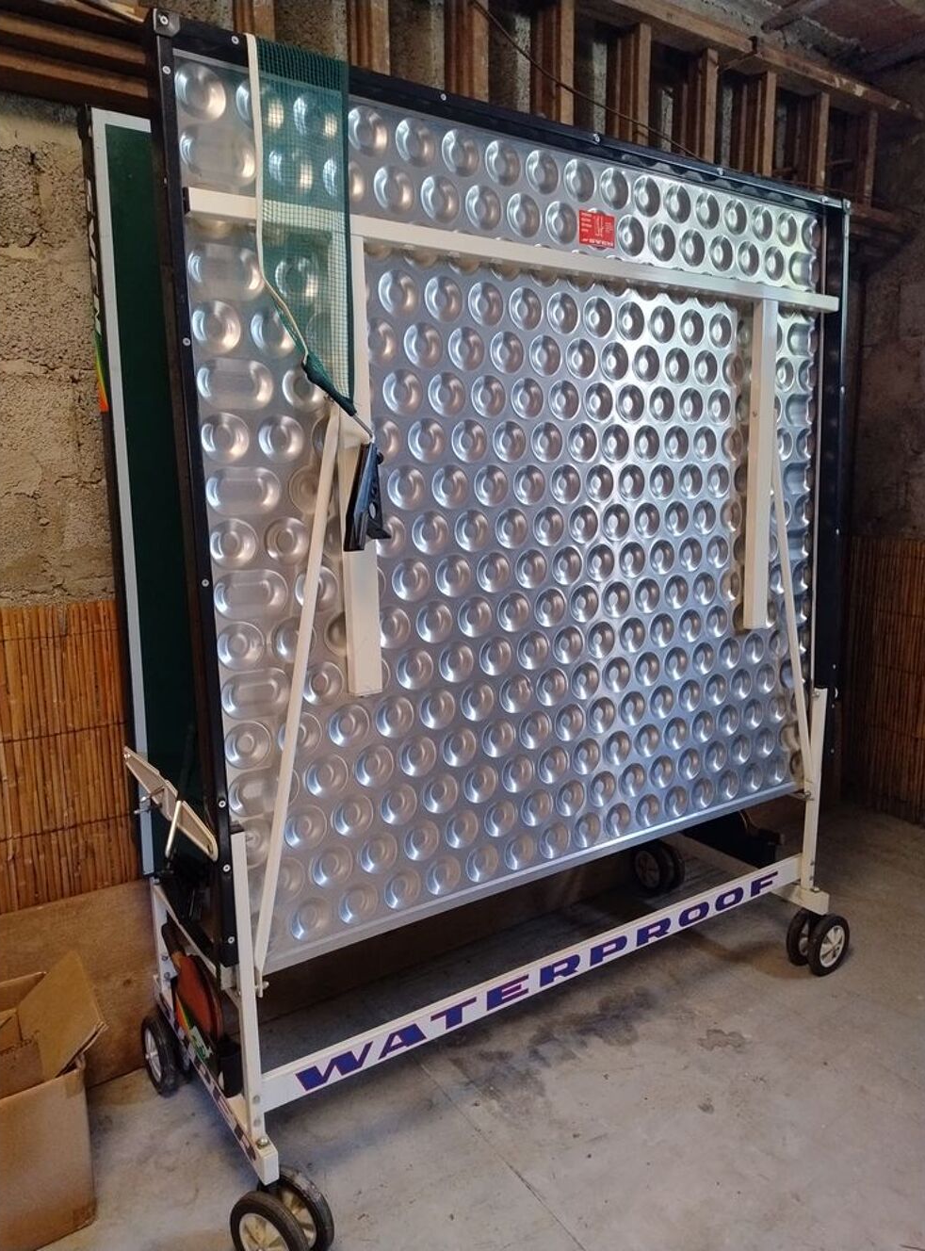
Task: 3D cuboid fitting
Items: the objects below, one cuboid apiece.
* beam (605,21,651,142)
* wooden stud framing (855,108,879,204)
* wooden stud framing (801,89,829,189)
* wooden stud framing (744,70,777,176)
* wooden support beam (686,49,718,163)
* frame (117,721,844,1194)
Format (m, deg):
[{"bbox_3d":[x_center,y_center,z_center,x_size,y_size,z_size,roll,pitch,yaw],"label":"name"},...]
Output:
[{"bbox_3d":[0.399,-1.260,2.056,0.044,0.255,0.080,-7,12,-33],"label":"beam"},{"bbox_3d":[1.180,-1.358,2.554,0.042,0.255,0.050,-7,12,-33],"label":"wooden stud framing"},{"bbox_3d":[0.978,-1.332,2.423,0.044,0.255,0.055,-7,12,-33],"label":"wooden stud framing"},{"bbox_3d":[0.786,-1.308,2.299,0.044,0.255,0.060,-7,12,-33],"label":"wooden stud framing"},{"bbox_3d":[0.598,-1.284,2.176,0.044,0.255,0.062,-7,12,-33],"label":"wooden support beam"},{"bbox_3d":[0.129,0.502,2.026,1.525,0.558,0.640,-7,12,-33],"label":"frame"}]

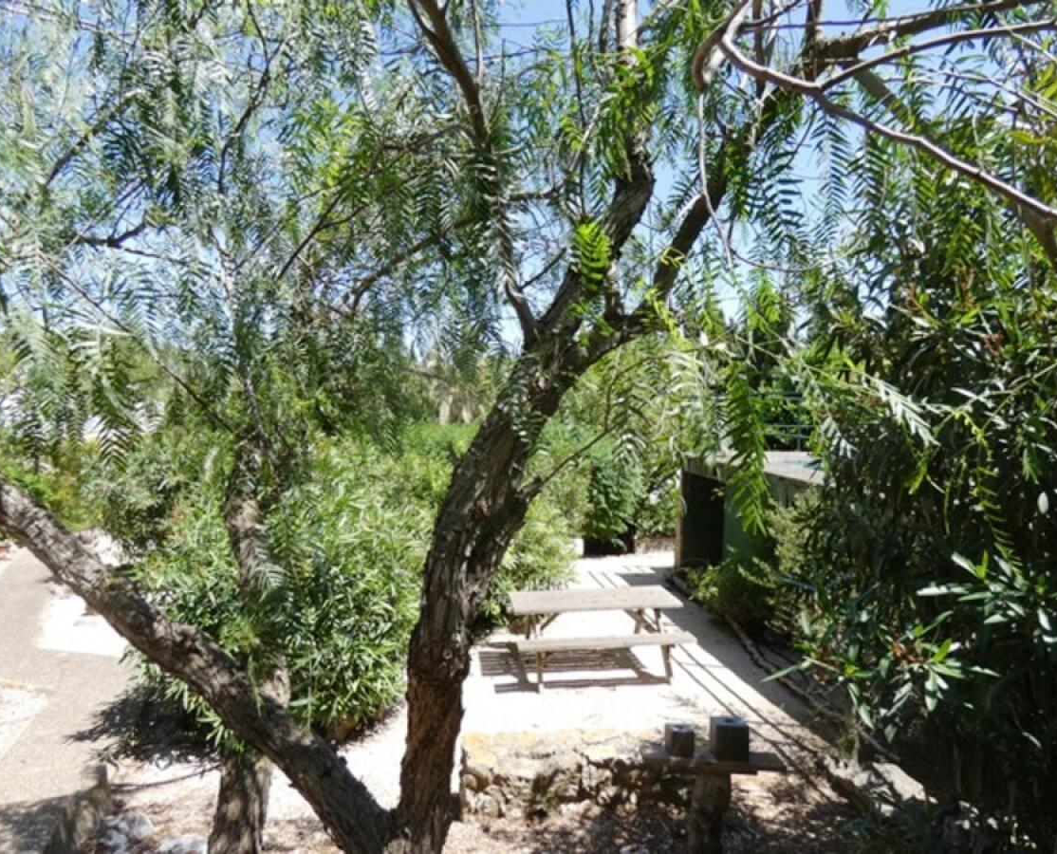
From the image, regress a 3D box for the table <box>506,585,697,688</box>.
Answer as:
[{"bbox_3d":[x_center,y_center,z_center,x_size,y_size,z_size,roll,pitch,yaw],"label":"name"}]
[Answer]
[{"bbox_3d":[0.723,2.268,7.312,1.820,0.725,1.470,-1,1,-5],"label":"table"}]

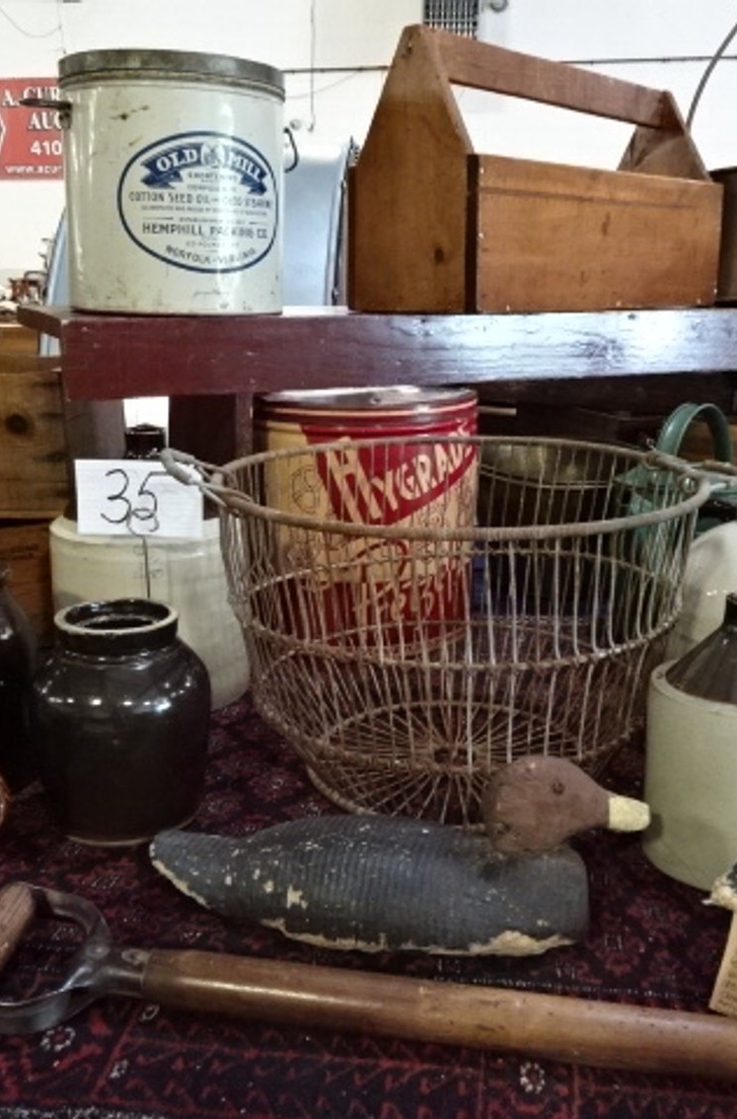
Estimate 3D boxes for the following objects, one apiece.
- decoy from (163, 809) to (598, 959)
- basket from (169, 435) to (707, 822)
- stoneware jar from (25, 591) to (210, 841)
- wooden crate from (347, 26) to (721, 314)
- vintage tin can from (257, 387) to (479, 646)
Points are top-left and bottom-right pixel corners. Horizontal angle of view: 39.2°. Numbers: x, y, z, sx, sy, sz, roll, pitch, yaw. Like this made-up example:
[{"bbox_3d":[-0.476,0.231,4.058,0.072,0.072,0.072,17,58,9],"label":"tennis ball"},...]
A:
[{"bbox_3d":[0.012,0.214,0.780,0.355,0.102,0.135,1,15,5],"label":"decoy"},{"bbox_3d":[0.086,0.062,1.040,0.512,0.288,0.465,0,15,0],"label":"basket"},{"bbox_3d":[-0.213,0.137,0.906,0.149,0.185,0.149,0,15,0],"label":"stoneware jar"},{"bbox_3d":[0.301,-0.601,1.681,0.246,0.375,0.687,14,20,43],"label":"wooden crate"},{"bbox_3d":[-0.002,-0.065,1.459,0.305,0.321,0.305,0,15,0],"label":"vintage tin can"}]

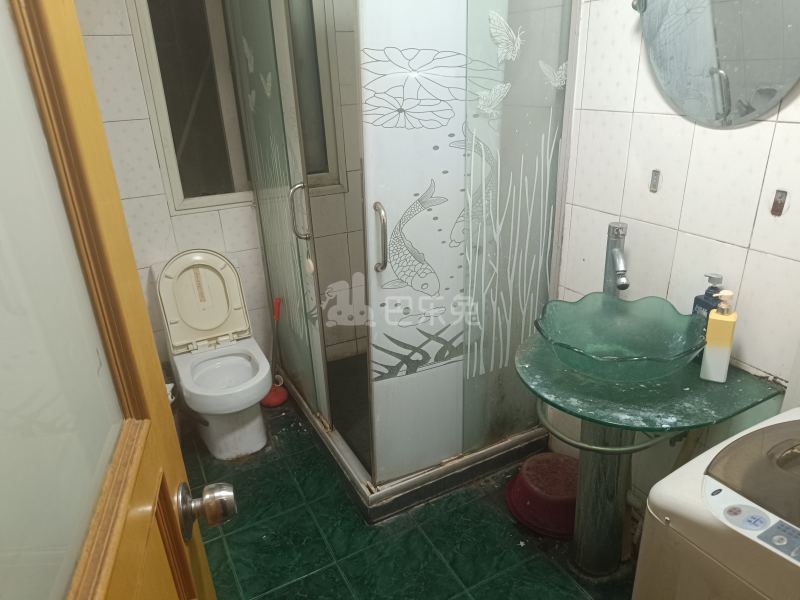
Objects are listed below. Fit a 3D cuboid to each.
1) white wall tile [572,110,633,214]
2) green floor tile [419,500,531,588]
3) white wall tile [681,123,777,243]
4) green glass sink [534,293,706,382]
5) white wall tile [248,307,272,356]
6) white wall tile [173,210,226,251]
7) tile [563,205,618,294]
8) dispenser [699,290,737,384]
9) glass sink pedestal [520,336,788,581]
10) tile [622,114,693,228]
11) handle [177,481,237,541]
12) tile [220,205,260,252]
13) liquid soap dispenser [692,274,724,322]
[{"bbox_3d":[0.627,-0.428,1.722,0.010,0.300,0.200,-14,25,-25],"label":"white wall tile"},{"bbox_3d":[0.261,0.801,1.860,0.294,0.010,0.300,-14,25,-25],"label":"green floor tile"},{"bbox_3d":[0.805,-0.295,1.393,0.010,0.300,0.200,-14,25,-25],"label":"white wall tile"},{"bbox_3d":[0.564,0.114,1.452,0.410,0.145,0.410,-2,23,1],"label":"green glass sink"},{"bbox_3d":[-0.684,0.182,2.728,0.200,0.300,0.010,-13,25,-25],"label":"white wall tile"},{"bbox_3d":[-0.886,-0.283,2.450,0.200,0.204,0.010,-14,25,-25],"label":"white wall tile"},{"bbox_3d":[0.638,-0.152,1.839,0.010,0.300,0.200,-14,25,-25],"label":"tile"},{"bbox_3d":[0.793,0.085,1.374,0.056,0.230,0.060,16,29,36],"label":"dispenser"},{"bbox_3d":[0.594,0.503,1.613,0.520,0.706,0.565,-14,25,-25],"label":"glass sink pedestal"},{"bbox_3d":[0.720,-0.363,1.558,0.010,0.300,0.200,-14,25,-25],"label":"tile"},{"bbox_3d":[-0.235,0.255,0.687,0.062,0.068,0.068,-8,24,-13],"label":"handle"},{"bbox_3d":[-0.708,-0.323,2.530,0.195,0.198,0.010,-14,25,-25],"label":"tile"},{"bbox_3d":[0.801,0.049,1.444,0.055,0.241,0.072,-7,23,-12],"label":"liquid soap dispenser"}]

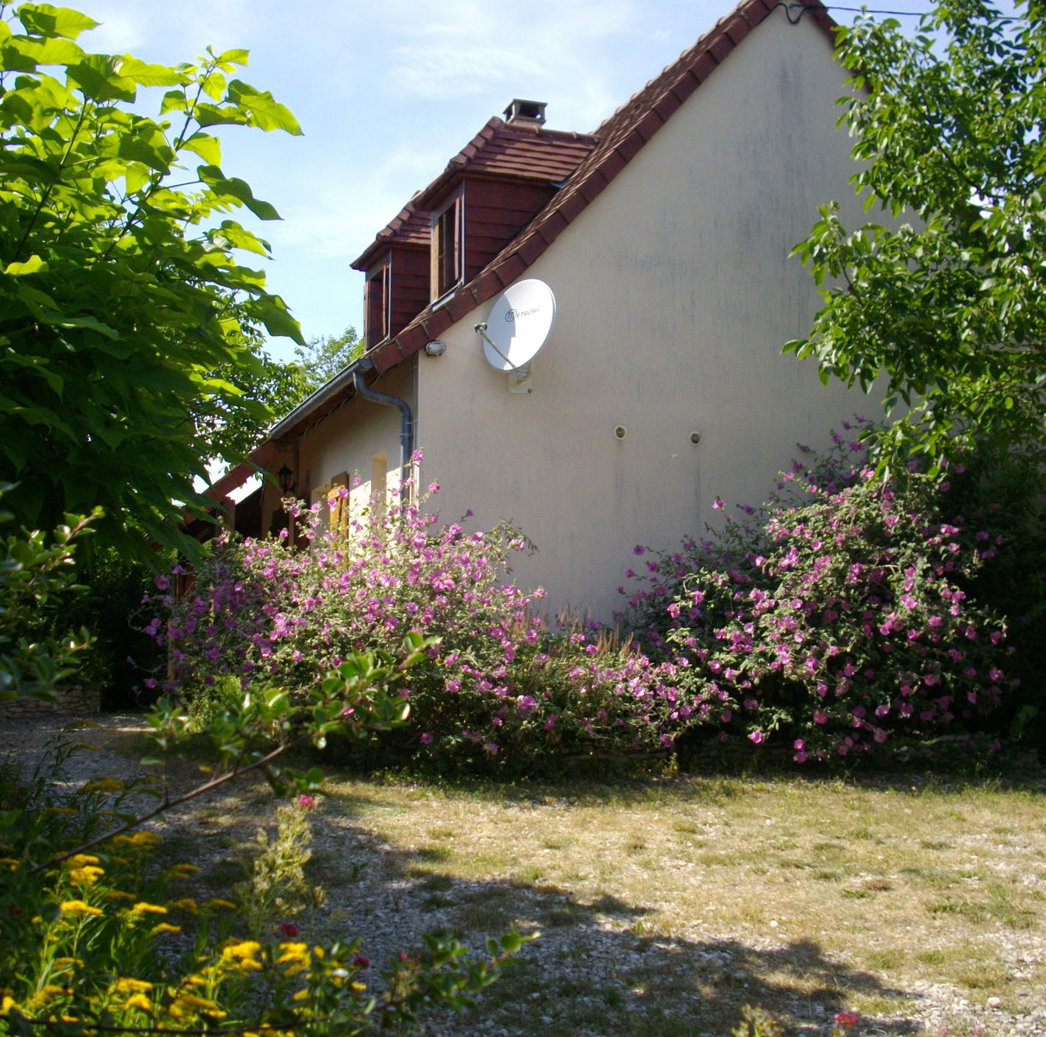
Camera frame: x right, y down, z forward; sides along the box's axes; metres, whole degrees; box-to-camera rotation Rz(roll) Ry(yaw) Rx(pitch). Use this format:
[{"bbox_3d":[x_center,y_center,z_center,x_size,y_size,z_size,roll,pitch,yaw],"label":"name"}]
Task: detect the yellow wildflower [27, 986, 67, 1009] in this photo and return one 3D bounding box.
[{"bbox_3d":[-0.966,0.972,3.000,0.083,0.047,0.075,2,-6,-17],"label":"yellow wildflower"}]

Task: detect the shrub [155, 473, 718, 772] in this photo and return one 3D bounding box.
[{"bbox_3d":[-0.632,0.814,11.300,4.300,2.200,2.000,2,-6,-21],"label":"shrub"}]

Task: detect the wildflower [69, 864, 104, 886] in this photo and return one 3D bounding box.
[{"bbox_3d":[-1.240,1.014,4.200,0.101,0.060,0.091,2,-6,-16],"label":"wildflower"}]

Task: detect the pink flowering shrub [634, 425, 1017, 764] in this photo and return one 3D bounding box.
[{"bbox_3d":[2.293,0.606,11.600,2.750,2.500,2.000,2,-6,-21],"label":"pink flowering shrub"}]

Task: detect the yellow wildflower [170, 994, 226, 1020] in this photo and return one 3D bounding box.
[{"bbox_3d":[-0.639,0.959,2.900,0.110,0.049,0.099,1,-6,-12],"label":"yellow wildflower"}]

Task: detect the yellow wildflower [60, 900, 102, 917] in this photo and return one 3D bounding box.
[{"bbox_3d":[-1.166,1.028,3.900,0.111,0.044,0.100,2,-6,-16],"label":"yellow wildflower"}]

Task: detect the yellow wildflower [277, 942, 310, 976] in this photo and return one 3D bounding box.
[{"bbox_3d":[-0.511,0.984,3.300,0.075,0.072,0.067,1,-6,-9],"label":"yellow wildflower"}]

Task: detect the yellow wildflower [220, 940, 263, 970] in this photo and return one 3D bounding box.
[{"bbox_3d":[-0.638,0.990,3.350,0.098,0.067,0.088,1,-6,-11],"label":"yellow wildflower"}]

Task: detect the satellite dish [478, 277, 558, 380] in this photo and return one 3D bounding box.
[{"bbox_3d":[-0.113,-1.586,11.954,0.770,0.850,0.620,-5,-8,40],"label":"satellite dish"}]

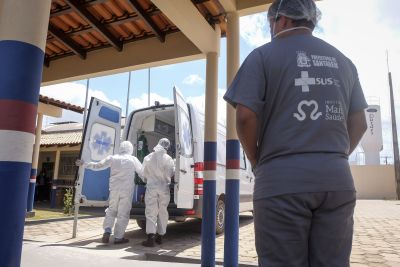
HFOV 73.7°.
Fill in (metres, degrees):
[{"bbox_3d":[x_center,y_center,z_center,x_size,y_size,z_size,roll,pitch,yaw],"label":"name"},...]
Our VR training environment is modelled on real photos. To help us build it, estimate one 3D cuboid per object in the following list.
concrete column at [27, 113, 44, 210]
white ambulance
[{"bbox_3d":[-4.660,0.775,7.560,0.170,2.800,0.170,-4,-12,26],"label":"concrete column"},{"bbox_3d":[0.228,1.070,7.478,2.110,2.680,5.750,-4,-12,26],"label":"white ambulance"}]

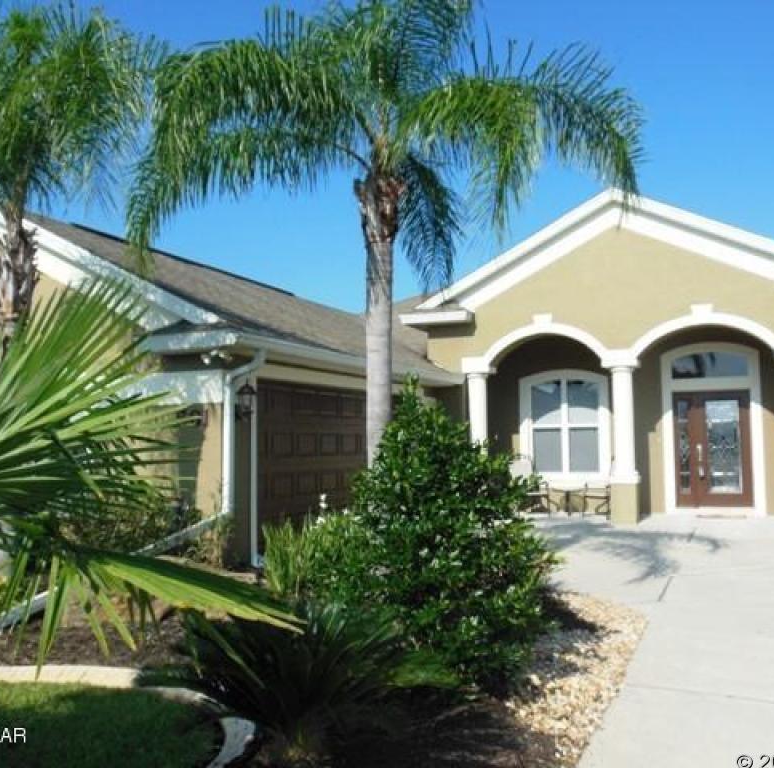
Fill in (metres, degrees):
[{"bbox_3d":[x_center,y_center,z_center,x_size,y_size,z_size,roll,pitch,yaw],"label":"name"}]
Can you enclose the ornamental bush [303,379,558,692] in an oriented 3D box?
[{"bbox_3d":[0.292,0.913,4.851,1.600,1.895,1.450,-1,-4,0],"label":"ornamental bush"}]

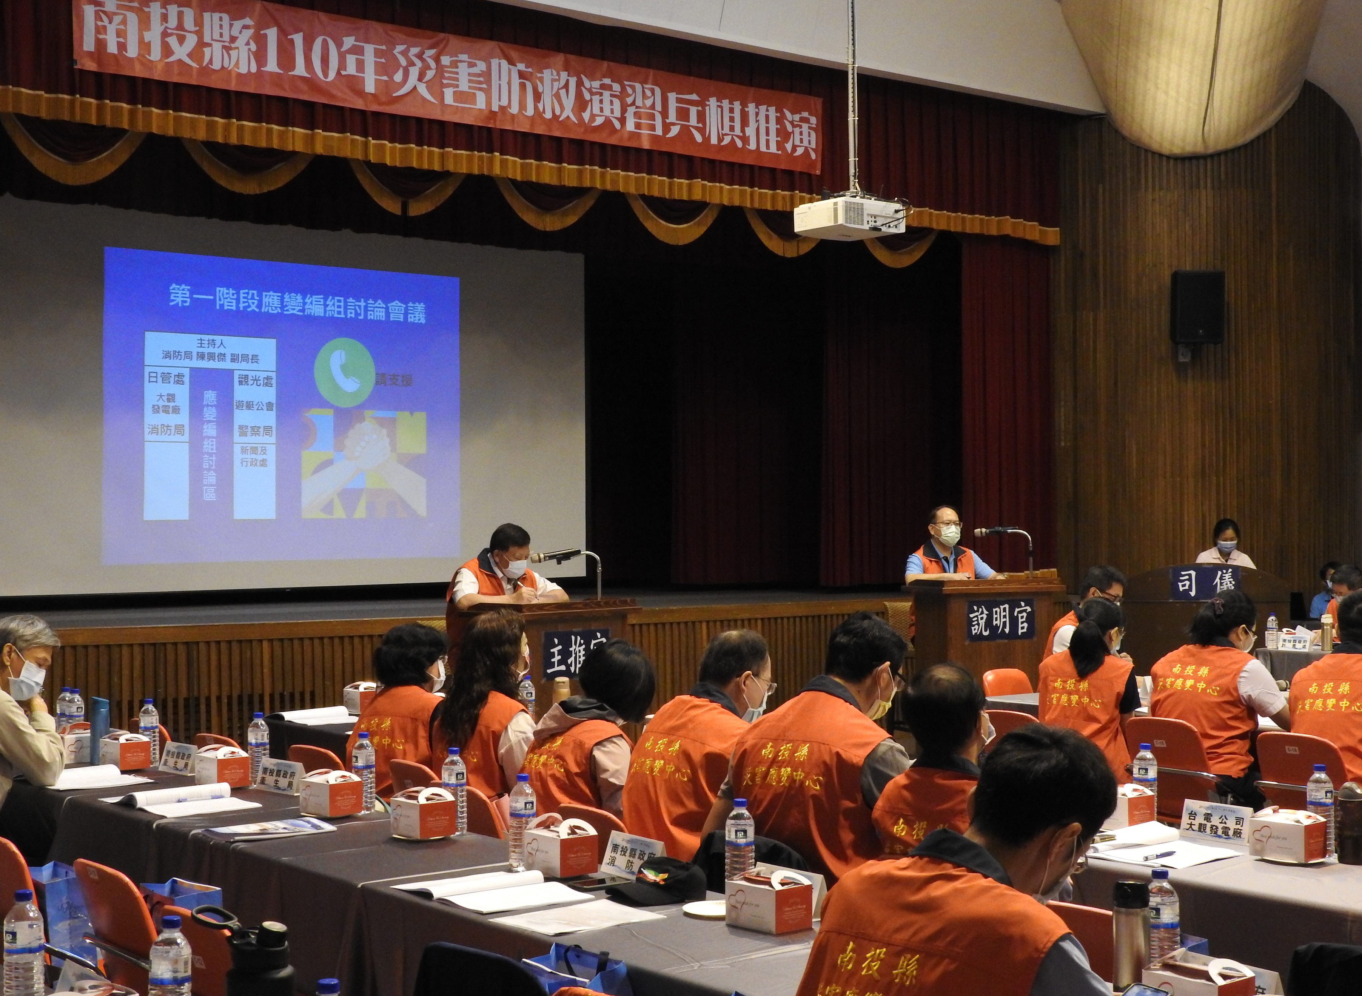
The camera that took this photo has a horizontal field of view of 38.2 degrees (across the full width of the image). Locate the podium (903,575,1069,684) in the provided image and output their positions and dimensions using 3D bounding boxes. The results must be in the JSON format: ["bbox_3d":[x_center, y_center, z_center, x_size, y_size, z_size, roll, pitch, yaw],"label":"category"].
[{"bbox_3d":[1.788,1.077,11.640,0.790,1.200,0.550,0,-1,-22],"label":"podium"}]

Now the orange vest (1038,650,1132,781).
[{"bbox_3d":[1.698,0.910,8.270,0.420,0.570,0.260,-1,0,45],"label":"orange vest"}]

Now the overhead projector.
[{"bbox_3d":[0.720,-1.189,8.350,0.385,0.115,0.305,0,0,-39],"label":"overhead projector"}]

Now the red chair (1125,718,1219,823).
[{"bbox_3d":[2.019,1.242,7.688,0.500,0.790,0.450,0,-1,-38],"label":"red chair"}]

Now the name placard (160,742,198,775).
[{"bbox_3d":[-1.657,0.863,6.542,0.066,0.092,0.210,0,-1,-40],"label":"name placard"}]

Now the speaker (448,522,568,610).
[{"bbox_3d":[-0.835,0.890,9.330,0.560,1.530,0.520,0,0,-38],"label":"speaker"}]

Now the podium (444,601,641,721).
[{"bbox_3d":[-0.623,1.068,9.073,0.725,1.170,0.490,0,0,-45],"label":"podium"}]

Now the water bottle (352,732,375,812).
[{"bbox_3d":[-0.904,0.781,5.613,0.064,0.226,0.064,0,-1,0],"label":"water bottle"}]

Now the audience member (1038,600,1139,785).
[{"bbox_3d":[1.796,1.040,8.370,0.460,1.200,0.640,-1,0,45],"label":"audience member"}]

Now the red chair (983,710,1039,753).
[{"bbox_3d":[1.490,1.249,7.968,0.500,0.790,0.450,0,-1,-38],"label":"red chair"}]

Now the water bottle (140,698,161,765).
[{"bbox_3d":[-1.810,0.799,6.703,0.064,0.226,0.064,0,-1,-38],"label":"water bottle"}]

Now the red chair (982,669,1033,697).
[{"bbox_3d":[1.770,1.265,9.788,0.450,0.790,0.500,0,-1,-39],"label":"red chair"}]

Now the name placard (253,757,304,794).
[{"bbox_3d":[-1.223,0.850,6.000,0.065,0.095,0.210,0,0,-44],"label":"name placard"}]

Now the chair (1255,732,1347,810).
[{"bbox_3d":[2.475,1.247,7.438,0.480,0.765,0.420,0,0,-39],"label":"chair"}]

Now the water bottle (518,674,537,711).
[{"bbox_3d":[-0.590,0.788,7.550,0.065,0.228,0.065,0,0,0],"label":"water bottle"}]

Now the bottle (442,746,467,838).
[{"bbox_3d":[-0.598,0.776,5.200,0.065,0.228,0.065,0,0,0],"label":"bottle"}]

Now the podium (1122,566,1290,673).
[{"bbox_3d":[3.385,1.046,12.880,1.080,1.220,0.560,0,0,5],"label":"podium"}]

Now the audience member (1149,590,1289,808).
[{"bbox_3d":[2.158,1.002,7.821,0.740,1.270,0.520,0,-1,-38],"label":"audience member"}]

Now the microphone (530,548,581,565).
[{"bbox_3d":[-0.585,0.274,9.200,0.250,0.055,0.050,-9,-3,14],"label":"microphone"}]

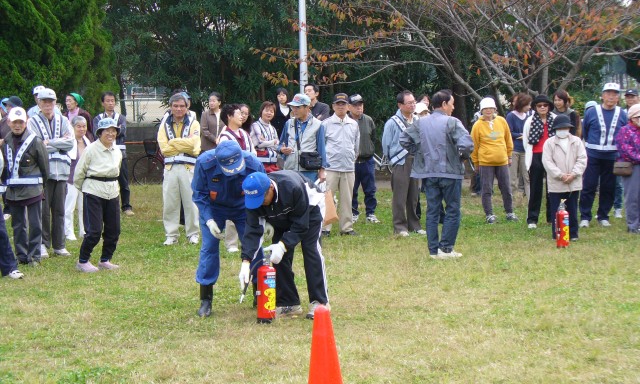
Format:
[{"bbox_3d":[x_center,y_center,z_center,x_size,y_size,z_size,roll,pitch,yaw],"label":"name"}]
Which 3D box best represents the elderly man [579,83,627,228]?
[{"bbox_3d":[3.453,-0.449,15.484,0.560,1.720,0.370,-1,4,8],"label":"elderly man"}]

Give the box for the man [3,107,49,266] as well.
[{"bbox_3d":[-3.033,-0.062,13.138,0.500,1.620,0.380,0,5,13],"label":"man"}]

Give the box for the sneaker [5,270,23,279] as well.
[{"bbox_3d":[-2.922,0.784,12.200,0.270,0.100,0.100,2,6,40],"label":"sneaker"}]

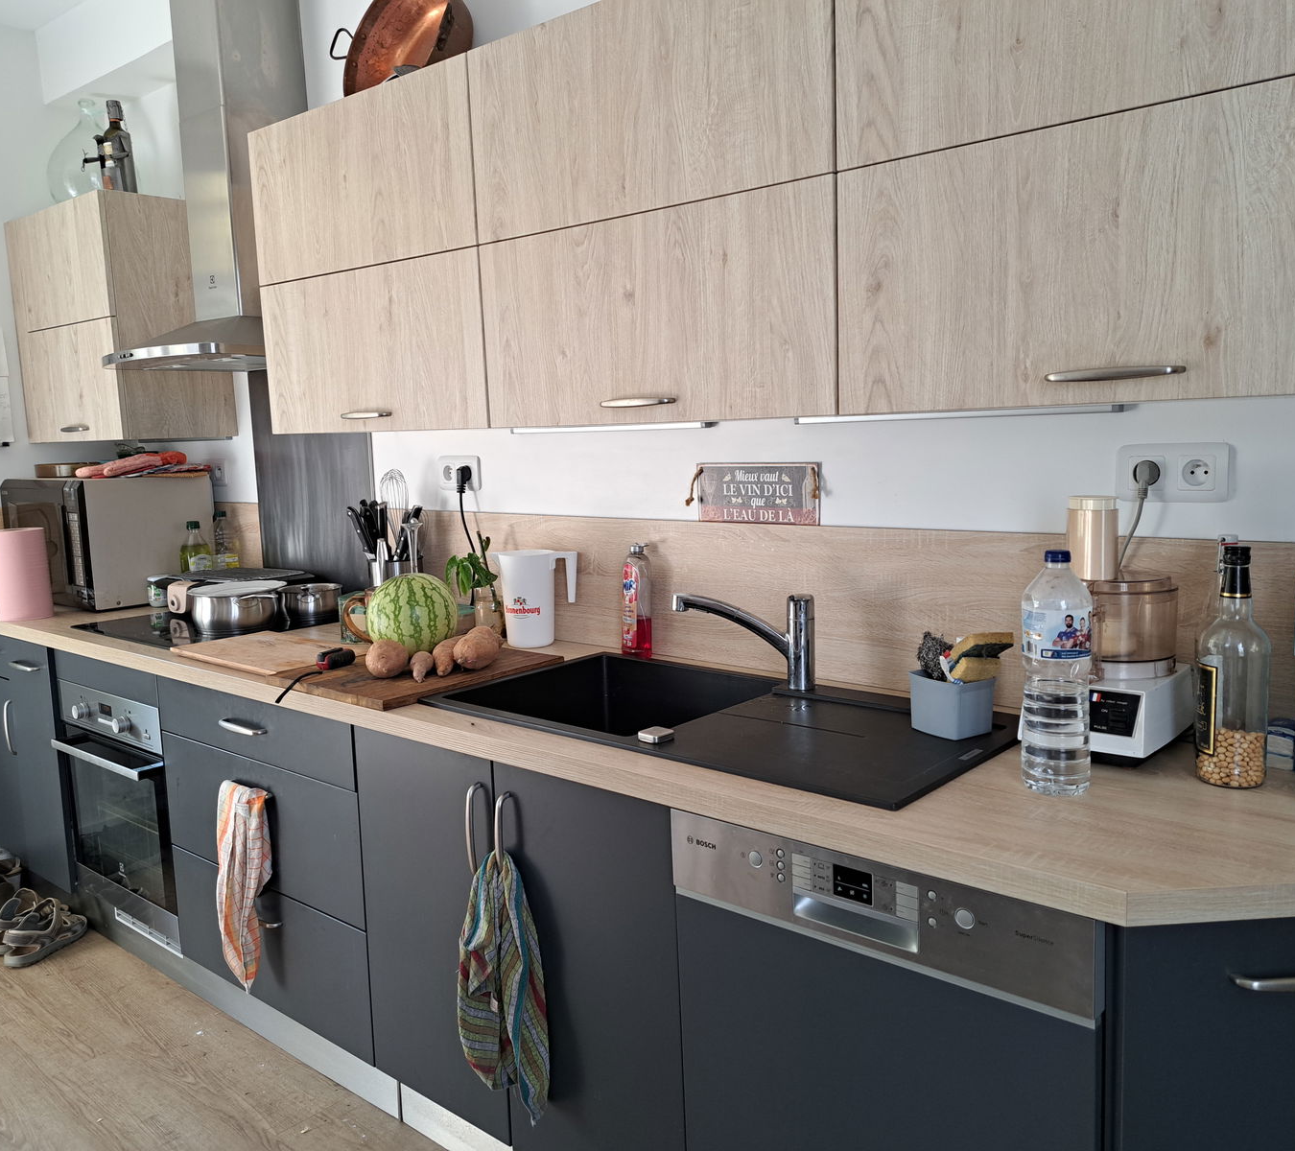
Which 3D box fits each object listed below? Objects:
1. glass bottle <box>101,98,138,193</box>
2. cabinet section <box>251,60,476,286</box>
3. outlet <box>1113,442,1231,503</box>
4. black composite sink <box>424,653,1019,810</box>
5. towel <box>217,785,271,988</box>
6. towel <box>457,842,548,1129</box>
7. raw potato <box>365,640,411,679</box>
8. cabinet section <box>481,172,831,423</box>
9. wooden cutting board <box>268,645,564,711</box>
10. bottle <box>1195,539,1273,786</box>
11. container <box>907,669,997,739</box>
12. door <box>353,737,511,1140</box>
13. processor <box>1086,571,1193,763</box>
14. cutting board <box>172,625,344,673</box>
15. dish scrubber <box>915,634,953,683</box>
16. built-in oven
[{"bbox_3d":[-1.576,-1.254,3.162,0.085,0.300,0.085,5,10,39],"label":"glass bottle"},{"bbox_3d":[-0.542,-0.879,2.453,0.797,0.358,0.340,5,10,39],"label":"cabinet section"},{"bbox_3d":[0.813,-0.160,1.651,0.161,0.088,0.016,5,10,40],"label":"outlet"},{"bbox_3d":[0.113,0.339,1.946,0.996,0.198,0.517,5,10,39],"label":"black composite sink"},{"bbox_3d":[-0.893,0.703,2.378,0.140,0.506,0.060,5,10,39],"label":"towel"},{"bbox_3d":[-0.253,0.700,1.840,0.175,0.485,0.065,5,10,39],"label":"towel"},{"bbox_3d":[-0.534,0.172,2.184,0.087,0.079,0.130,-4,8,-16],"label":"raw potato"},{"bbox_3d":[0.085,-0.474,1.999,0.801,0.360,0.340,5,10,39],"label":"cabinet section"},{"bbox_3d":[-0.501,0.201,2.324,0.415,0.021,0.487,5,10,40],"label":"wooden cutting board"},{"bbox_3d":[0.808,0.124,1.464,0.085,0.324,0.085,-3,8,-11],"label":"bottle"},{"bbox_3d":[0.497,0.208,1.737,0.085,0.094,0.102,-6,9,-30],"label":"container"},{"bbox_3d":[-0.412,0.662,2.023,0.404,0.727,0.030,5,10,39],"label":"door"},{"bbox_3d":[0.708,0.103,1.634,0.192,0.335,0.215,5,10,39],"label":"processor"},{"bbox_3d":[-0.874,0.181,2.482,0.502,0.015,0.254,4,10,41],"label":"cutting board"},{"bbox_3d":[0.480,0.139,1.772,0.065,0.085,0.060,5,10,40],"label":"dish scrubber"},{"bbox_3d":[-1.244,0.570,2.994,0.595,0.600,0.580,5,10,40],"label":"built-in oven"}]

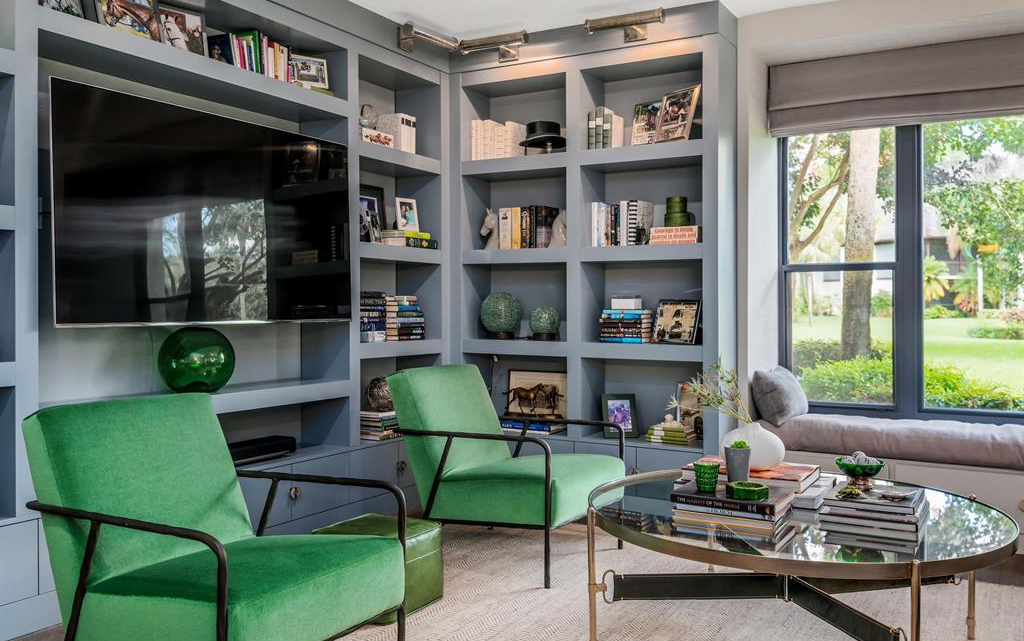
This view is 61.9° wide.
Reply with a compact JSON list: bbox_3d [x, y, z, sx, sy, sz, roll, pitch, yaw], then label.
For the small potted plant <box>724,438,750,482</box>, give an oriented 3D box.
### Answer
[{"bbox_3d":[0.708,0.448,2.671,0.081,0.149,0.081,1,1,30],"label":"small potted plant"}]

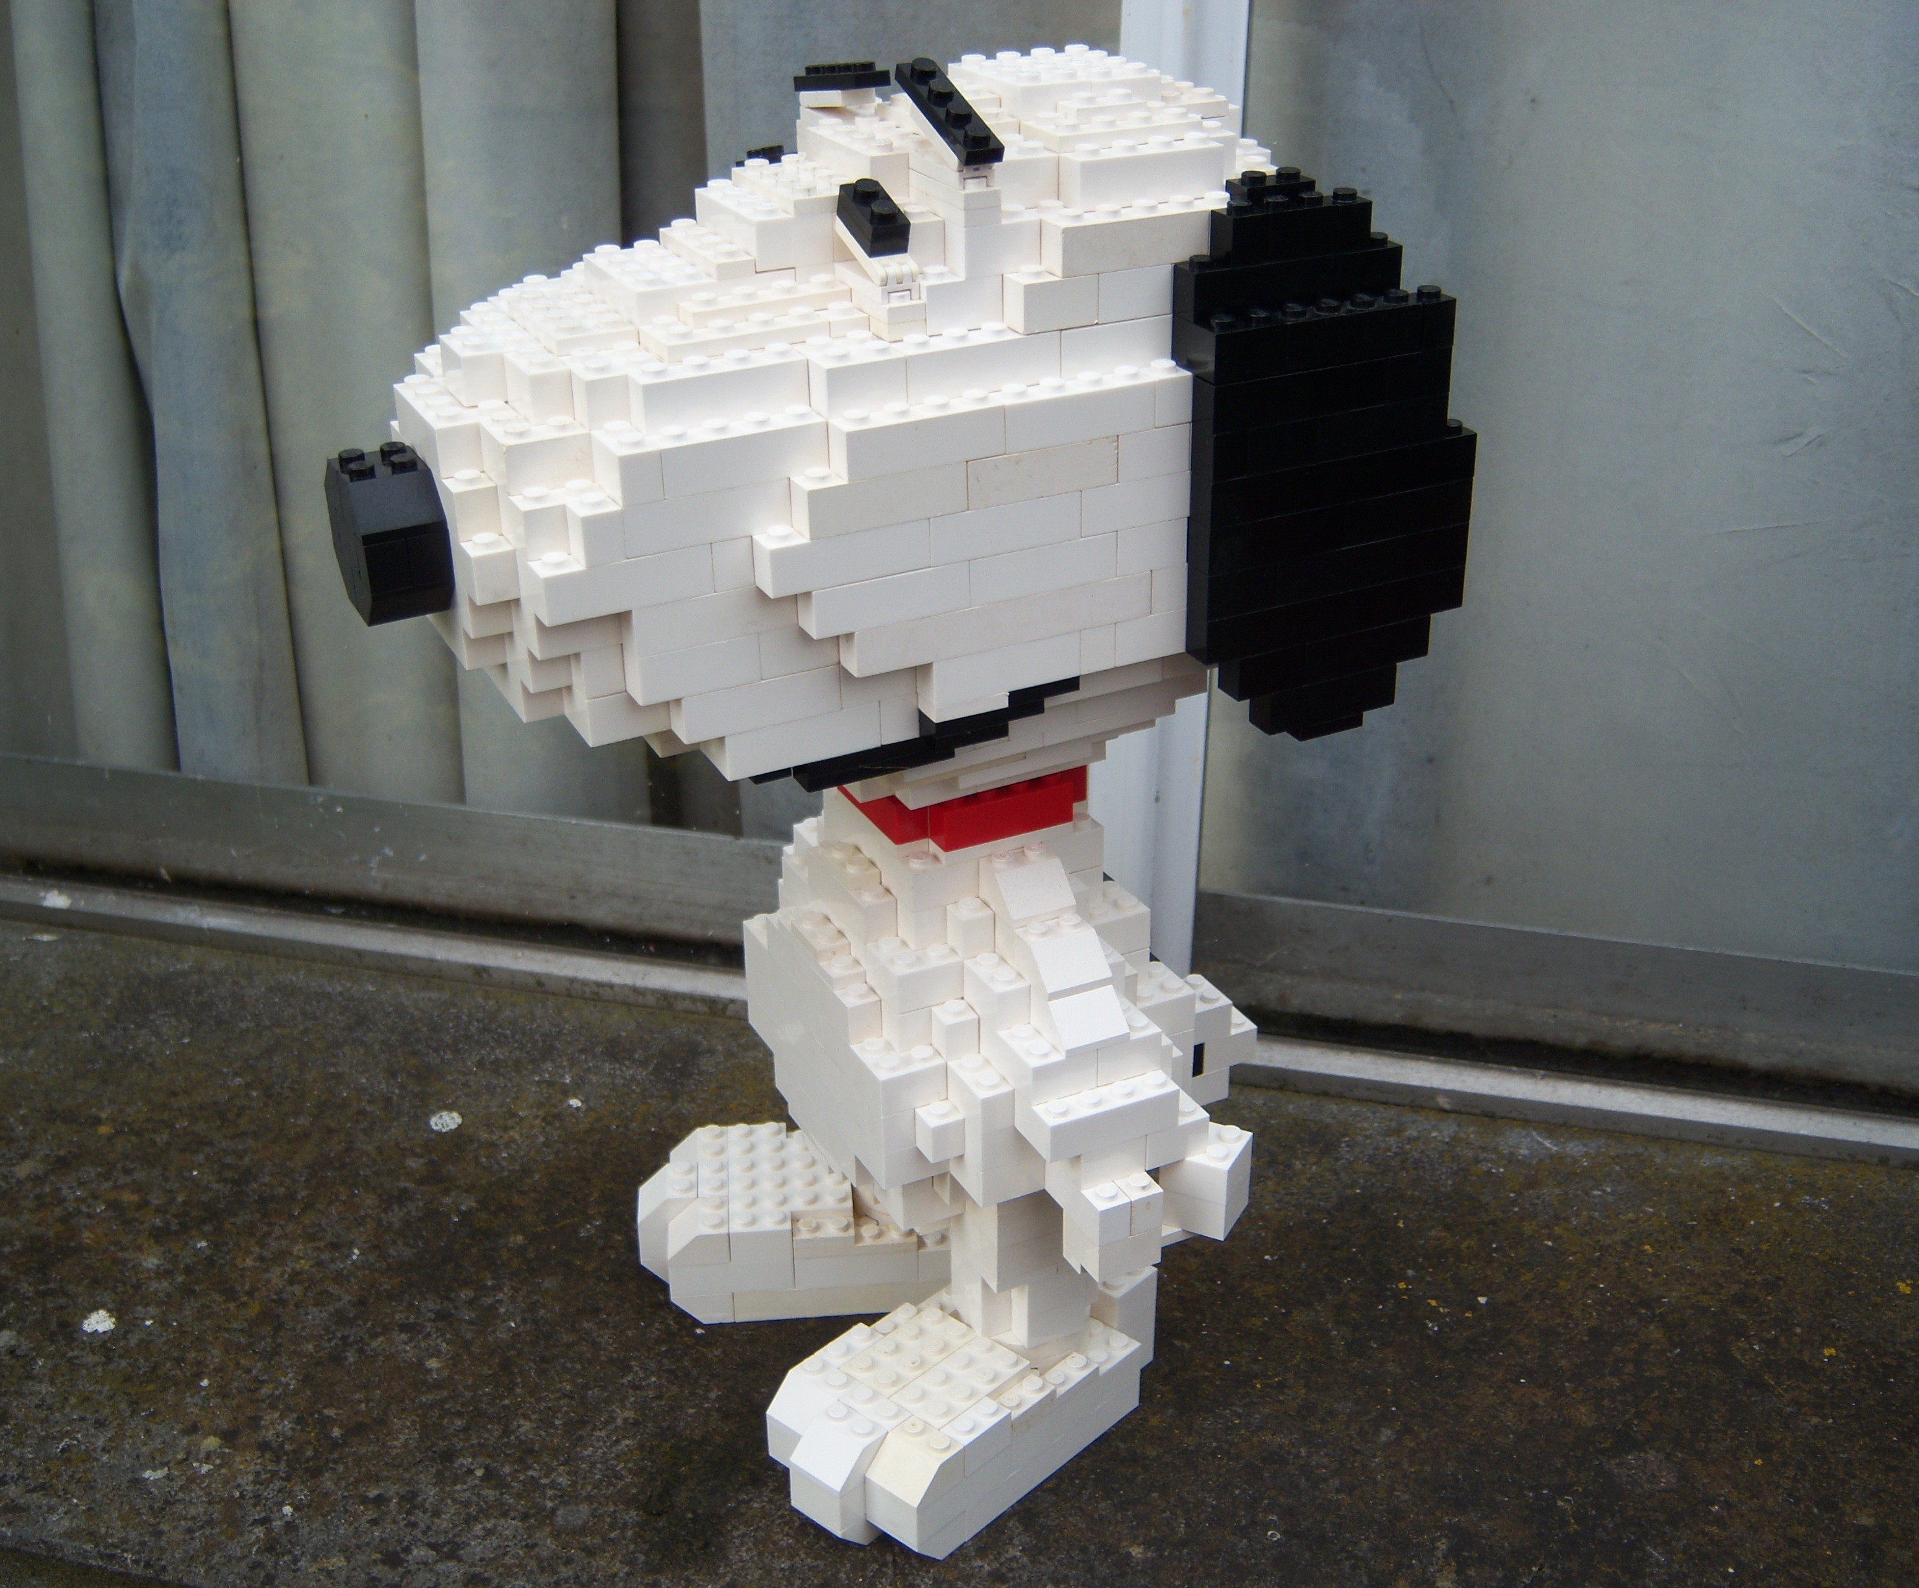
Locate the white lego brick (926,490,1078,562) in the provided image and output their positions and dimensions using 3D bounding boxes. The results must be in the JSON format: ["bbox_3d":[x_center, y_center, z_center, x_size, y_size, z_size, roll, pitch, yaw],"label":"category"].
[{"bbox_3d":[0.007,-0.052,0.421,0.032,0.010,0.011,-14,29,-22],"label":"white lego brick"}]

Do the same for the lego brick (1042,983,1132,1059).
[{"bbox_3d":[0.026,0.046,0.470,0.016,0.011,0.016,-13,28,-25],"label":"lego brick"}]

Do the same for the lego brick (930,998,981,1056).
[{"bbox_3d":[-0.001,0.051,0.484,0.008,0.011,0.009,-14,29,-23],"label":"lego brick"}]

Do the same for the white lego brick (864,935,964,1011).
[{"bbox_3d":[-0.010,0.038,0.486,0.016,0.011,0.016,-13,28,-25],"label":"white lego brick"}]

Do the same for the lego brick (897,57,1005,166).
[{"bbox_3d":[-0.002,-0.128,0.411,0.008,0.005,0.032,-13,50,-22],"label":"lego brick"}]

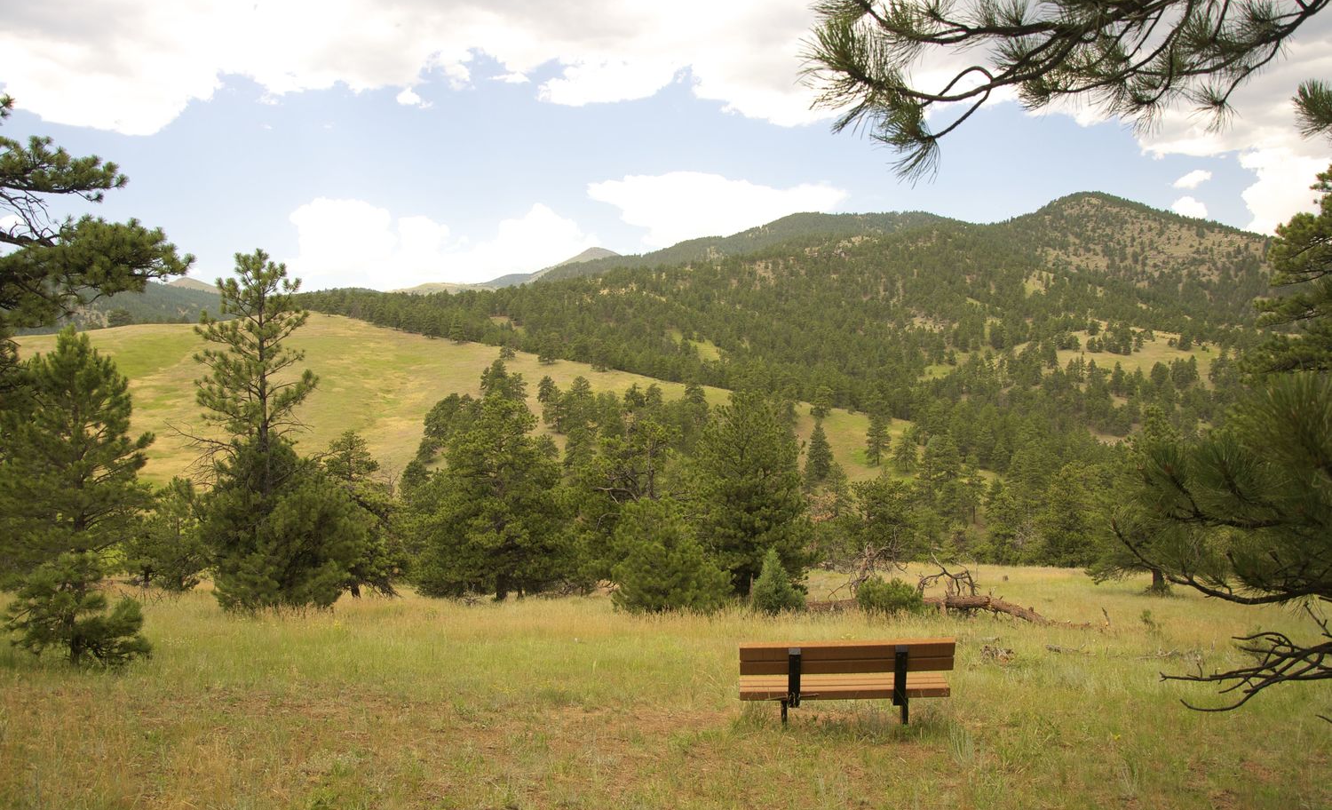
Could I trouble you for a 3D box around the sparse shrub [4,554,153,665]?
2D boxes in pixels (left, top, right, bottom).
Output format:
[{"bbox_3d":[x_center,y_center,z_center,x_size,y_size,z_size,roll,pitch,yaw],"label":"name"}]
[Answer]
[{"bbox_3d":[-8.420,2.931,14.300,2.088,1.671,1.984,-1,-2,0],"label":"sparse shrub"}]

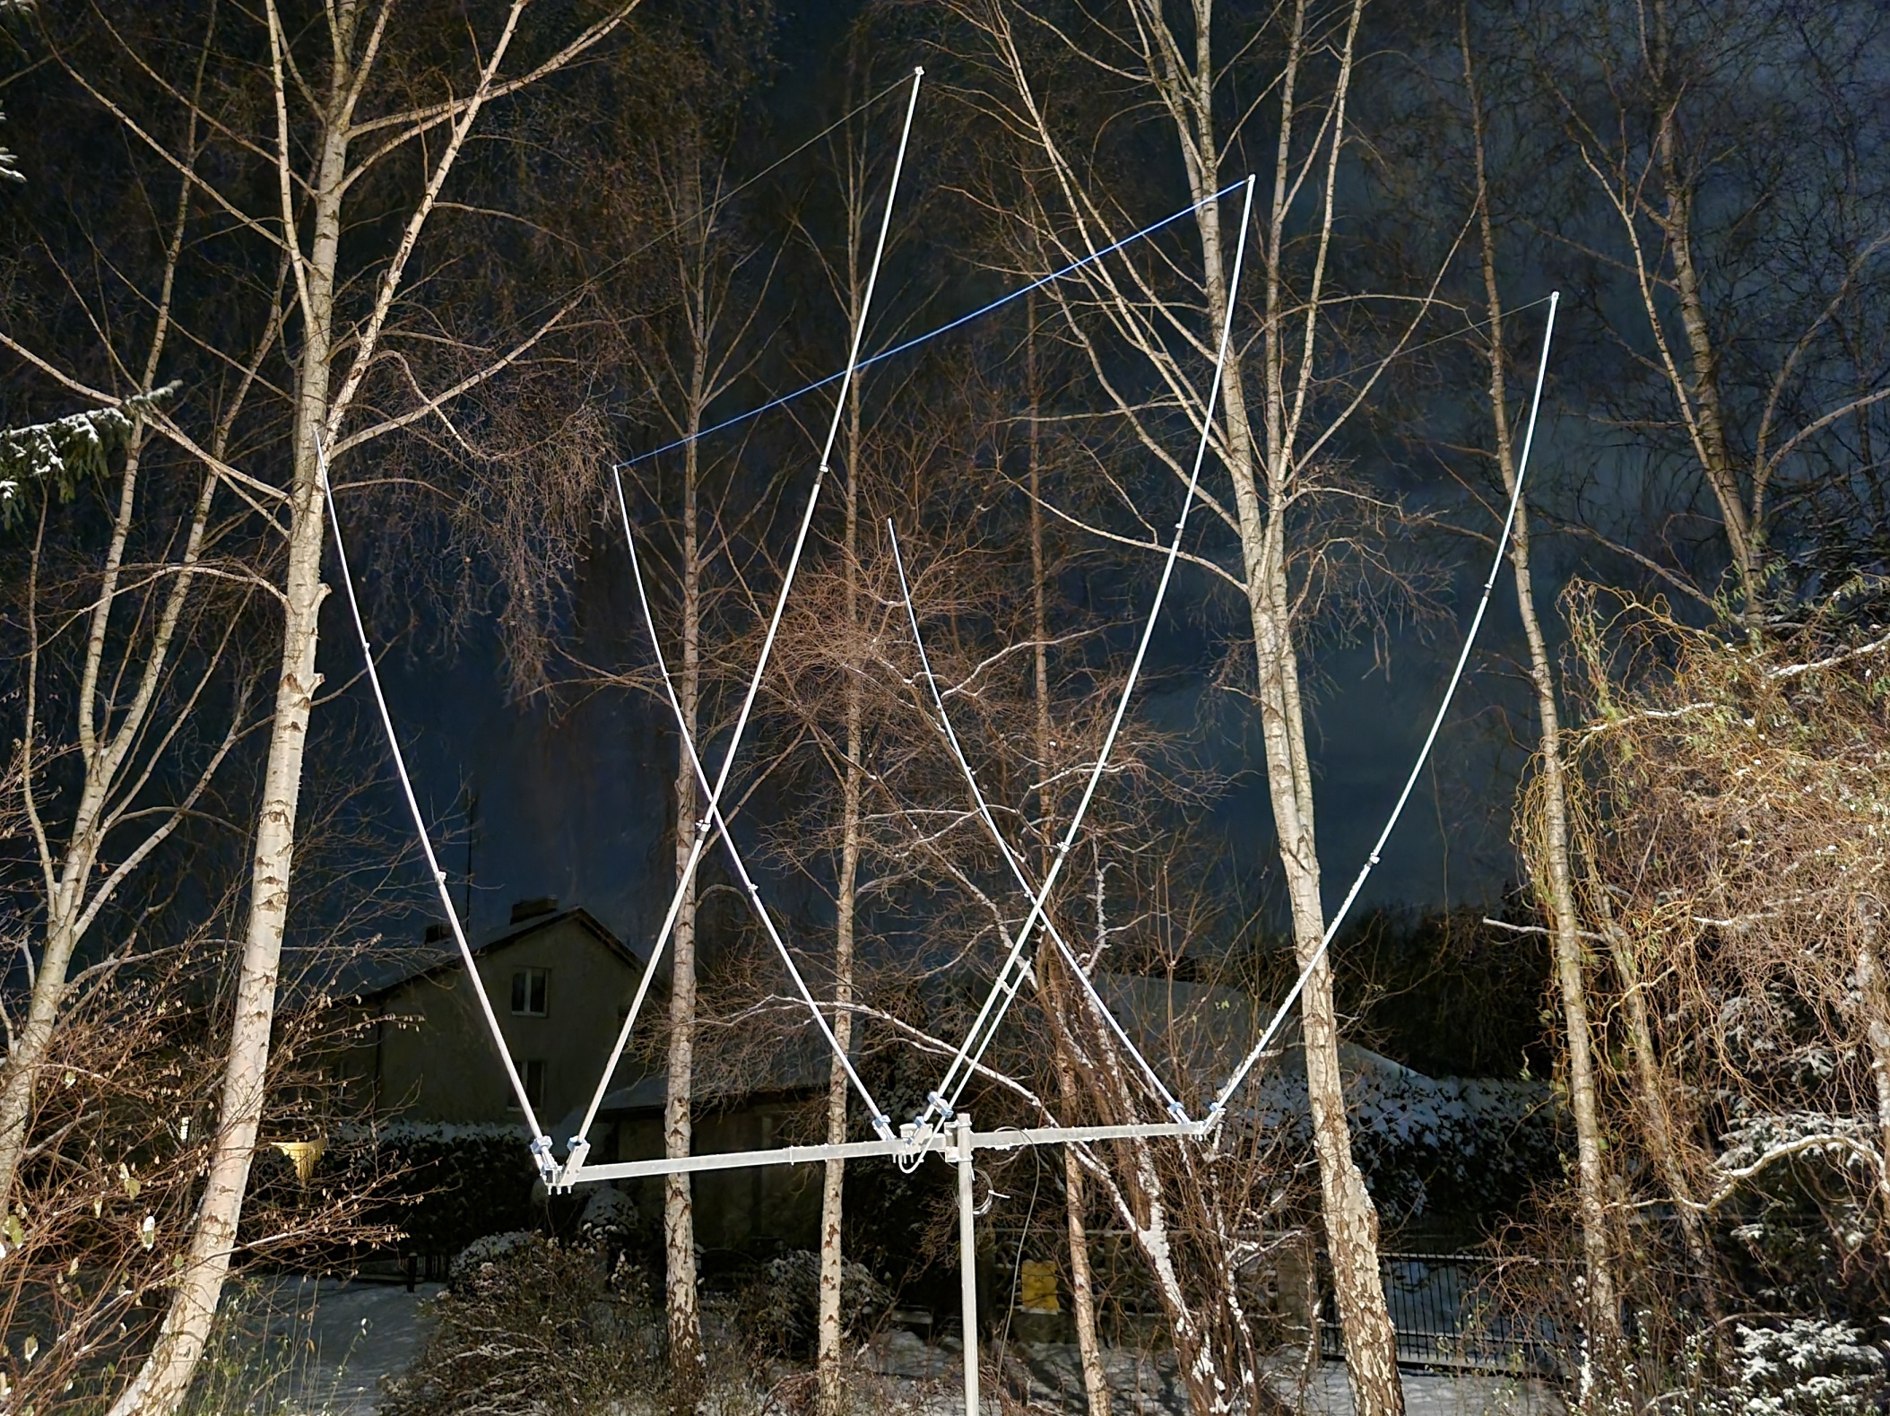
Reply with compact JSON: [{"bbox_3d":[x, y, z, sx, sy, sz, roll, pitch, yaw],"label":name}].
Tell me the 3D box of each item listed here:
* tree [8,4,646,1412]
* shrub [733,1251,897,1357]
[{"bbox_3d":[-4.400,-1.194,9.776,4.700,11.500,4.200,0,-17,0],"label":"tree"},{"bbox_3d":[-1.200,5.335,12.799,1.400,0.950,1.300,0,-17,0],"label":"shrub"}]

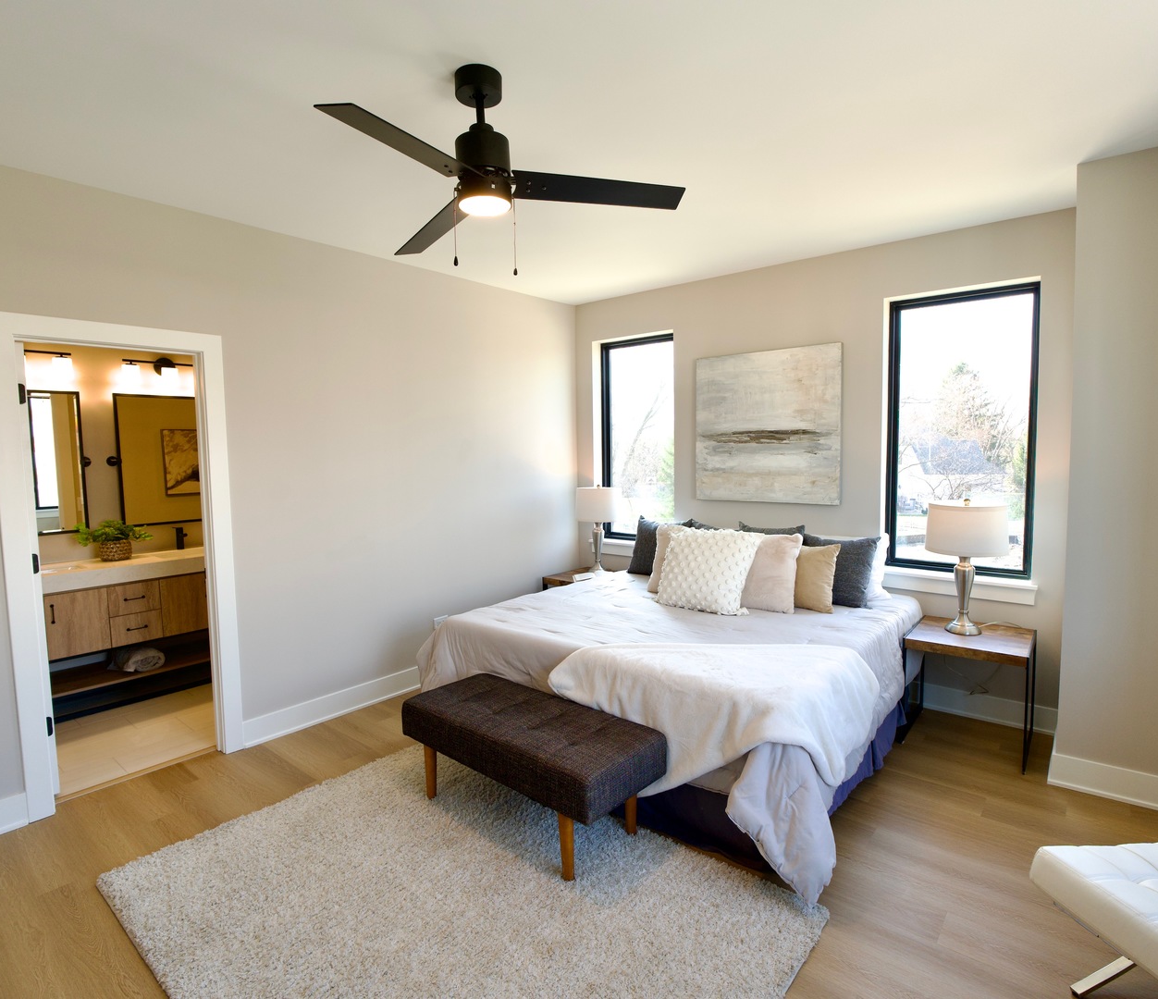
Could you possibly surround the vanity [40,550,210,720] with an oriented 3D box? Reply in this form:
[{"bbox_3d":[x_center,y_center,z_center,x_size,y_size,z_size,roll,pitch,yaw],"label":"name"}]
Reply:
[{"bbox_3d":[-2.955,0.838,4.091,0.500,0.870,1.530,3,6,42],"label":"vanity"}]

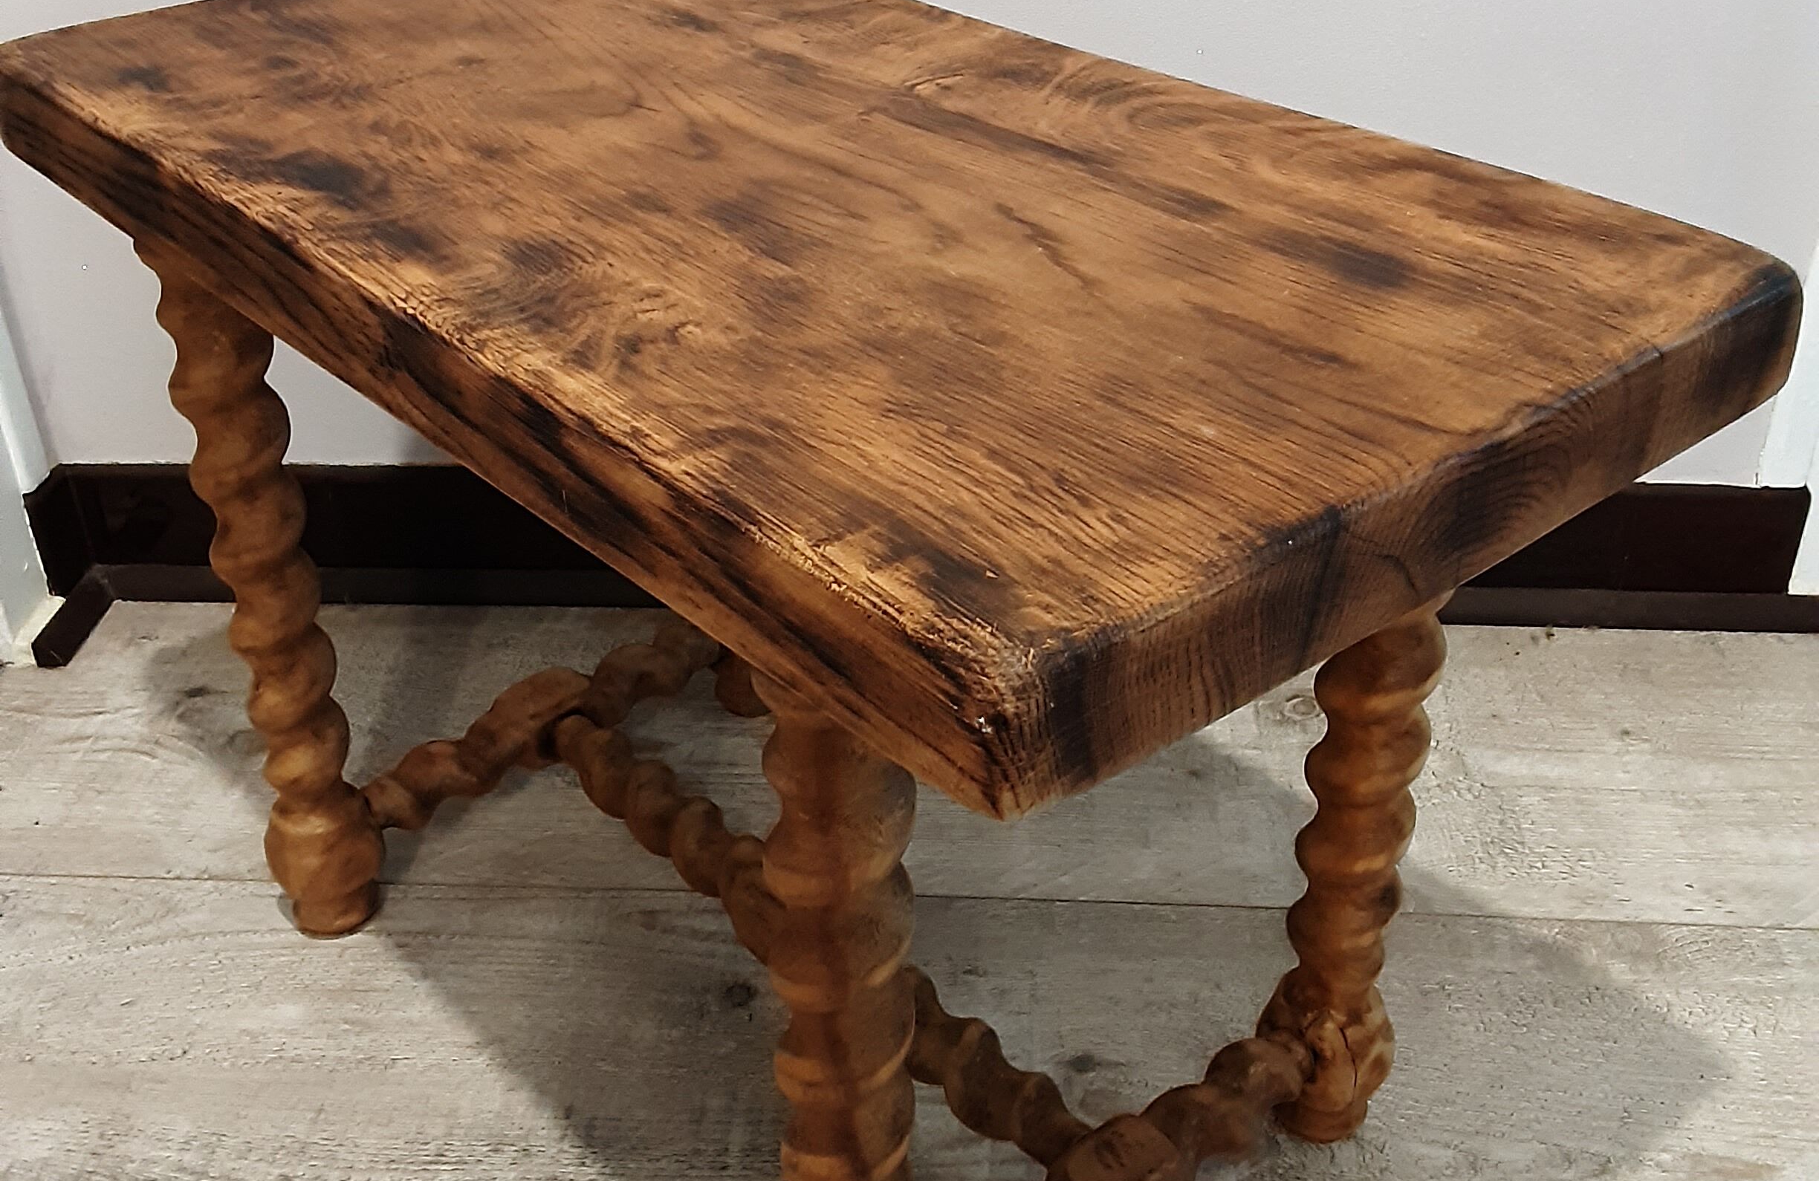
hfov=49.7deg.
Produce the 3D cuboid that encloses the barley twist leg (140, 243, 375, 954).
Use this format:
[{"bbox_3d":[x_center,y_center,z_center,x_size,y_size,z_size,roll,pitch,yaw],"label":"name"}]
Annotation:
[{"bbox_3d":[-0.278,-0.001,0.851,0.055,0.364,0.055,-25,38,-33],"label":"barley twist leg"}]

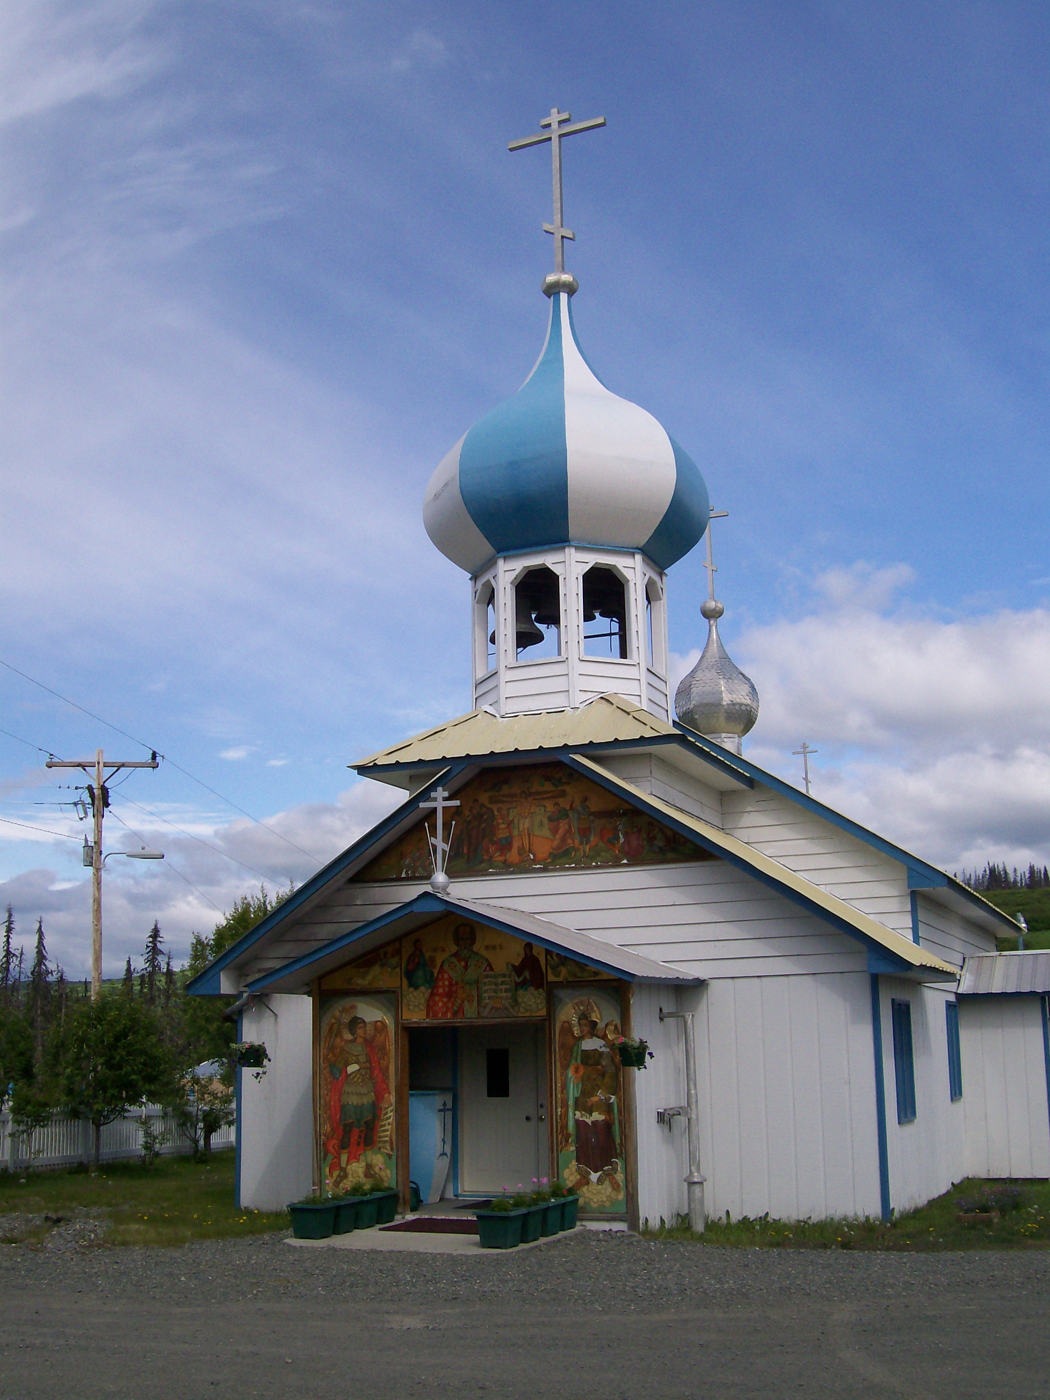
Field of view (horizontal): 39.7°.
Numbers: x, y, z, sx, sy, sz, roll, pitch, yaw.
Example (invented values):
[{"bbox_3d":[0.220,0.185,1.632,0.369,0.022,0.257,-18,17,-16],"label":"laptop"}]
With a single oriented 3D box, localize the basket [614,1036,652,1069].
[{"bbox_3d":[1.034,3.399,14.039,0.350,0.310,0.320,-1,-13,0],"label":"basket"}]

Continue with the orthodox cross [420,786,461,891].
[{"bbox_3d":[-0.905,1.466,15.557,0.490,1.130,0.200,-6,-14,22],"label":"orthodox cross"}]

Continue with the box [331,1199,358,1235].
[{"bbox_3d":[-1.788,4.855,13.733,0.380,0.310,0.390,-7,-14,22],"label":"box"}]

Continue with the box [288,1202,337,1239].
[{"bbox_3d":[-2.060,5.164,14.434,0.400,0.310,0.430,-6,-14,22],"label":"box"}]

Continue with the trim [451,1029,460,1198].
[{"bbox_3d":[-0.789,4.613,16.444,0.085,2.000,0.040,-7,-14,22],"label":"trim"}]

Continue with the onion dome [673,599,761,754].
[{"bbox_3d":[3.293,-0.402,25.082,1.440,2.720,1.440,-7,-14,22],"label":"onion dome"}]

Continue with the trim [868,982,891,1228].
[{"bbox_3d":[3.799,4.224,15.559,0.100,2.550,0.060,-6,-14,22],"label":"trim"}]

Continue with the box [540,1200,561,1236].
[{"bbox_3d":[0.119,4.745,13.343,0.380,0.310,0.390,-7,-14,22],"label":"box"}]

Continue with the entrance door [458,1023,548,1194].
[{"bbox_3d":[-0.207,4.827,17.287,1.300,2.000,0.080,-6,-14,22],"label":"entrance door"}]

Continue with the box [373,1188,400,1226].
[{"bbox_3d":[-1.497,5.027,14.462,0.380,0.310,0.390,-7,-14,22],"label":"box"}]

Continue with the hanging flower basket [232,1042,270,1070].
[{"bbox_3d":[-2.777,3.600,14.811,0.320,0.270,0.320,-7,-14,22],"label":"hanging flower basket"}]

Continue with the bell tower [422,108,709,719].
[{"bbox_3d":[0.541,-4.179,20.614,3.800,9.500,3.800,-6,-14,22],"label":"bell tower"}]

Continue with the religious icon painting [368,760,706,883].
[{"bbox_3d":[-0.050,1.367,16.843,4.500,1.260,0.060,-7,-14,22],"label":"religious icon painting"}]

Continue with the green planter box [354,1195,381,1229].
[{"bbox_3d":[-1.733,5.337,15.211,0.400,0.310,0.430,-6,-14,22],"label":"green planter box"}]

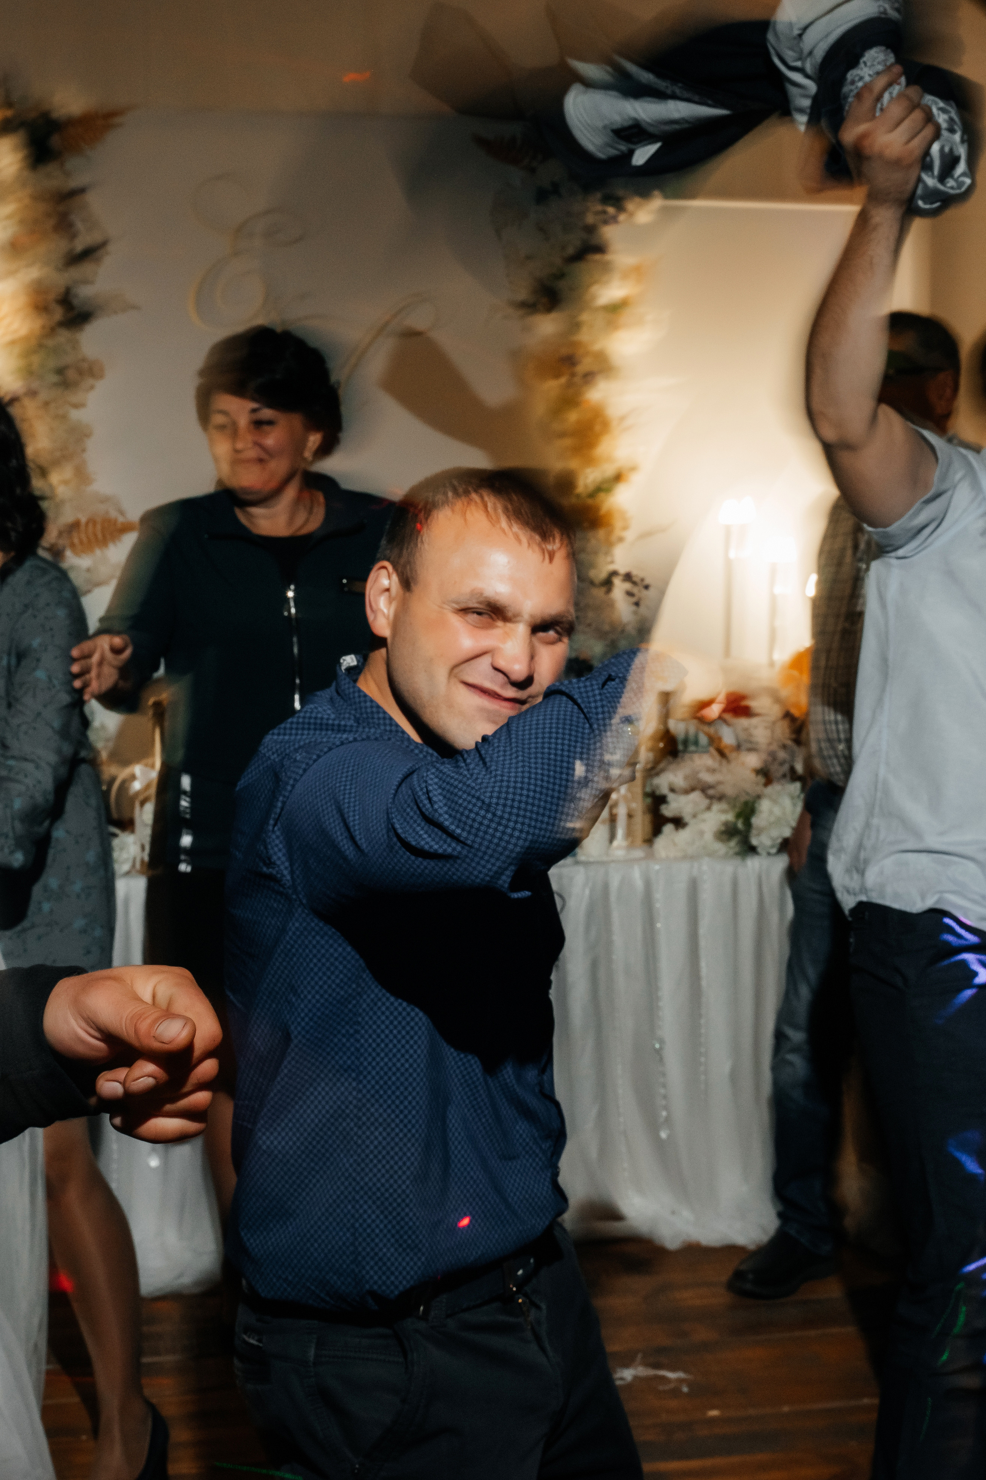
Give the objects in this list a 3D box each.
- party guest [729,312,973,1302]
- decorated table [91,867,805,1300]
[{"bbox_3d":[0.710,0.117,2.664,0.440,1.740,0.540,-5,7,-40],"label":"party guest"},{"bbox_3d":[-0.128,0.577,3.038,1.290,0.760,0.720,-1,6,-8],"label":"decorated table"}]

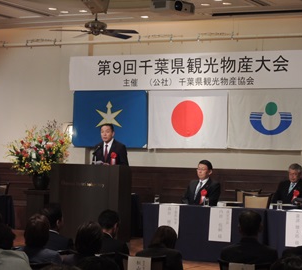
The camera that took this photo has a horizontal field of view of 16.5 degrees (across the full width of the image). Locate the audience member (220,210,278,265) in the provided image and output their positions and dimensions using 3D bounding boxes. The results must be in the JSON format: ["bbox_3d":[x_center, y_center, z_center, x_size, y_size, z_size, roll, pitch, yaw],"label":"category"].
[{"bbox_3d":[0.840,1.222,8.322,0.500,1.250,0.780,1,-1,20],"label":"audience member"}]

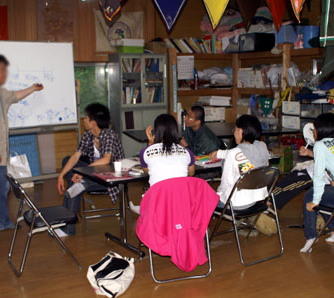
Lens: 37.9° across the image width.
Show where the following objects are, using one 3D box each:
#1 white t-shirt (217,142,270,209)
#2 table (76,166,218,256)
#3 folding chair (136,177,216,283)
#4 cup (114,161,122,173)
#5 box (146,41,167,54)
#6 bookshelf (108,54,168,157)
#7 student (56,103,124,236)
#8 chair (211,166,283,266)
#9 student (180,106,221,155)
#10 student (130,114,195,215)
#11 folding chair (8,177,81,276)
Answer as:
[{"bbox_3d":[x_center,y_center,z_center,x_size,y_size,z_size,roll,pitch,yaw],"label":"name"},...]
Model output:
[{"bbox_3d":[0.660,0.194,4.170,0.450,0.560,0.320,-7,11,-37],"label":"white t-shirt"},{"bbox_3d":[0.127,0.494,4.479,1.780,0.700,0.726,-5,8,-33],"label":"table"},{"bbox_3d":[0.060,0.551,3.699,0.475,0.770,0.500,-2,7,-13],"label":"folding chair"},{"bbox_3d":[-0.407,0.147,4.096,0.072,0.085,0.072,-1,7,0],"label":"cup"},{"bbox_3d":[-0.170,-1.598,7.700,0.270,0.200,0.250,-6,10,-30],"label":"box"},{"bbox_3d":[-0.447,-0.512,7.848,0.860,1.930,0.390,-5,8,-33],"label":"bookshelf"},{"bbox_3d":[-0.760,0.163,4.820,0.540,1.270,0.720,6,11,39],"label":"student"},{"bbox_3d":[0.657,0.504,4.056,0.460,0.765,0.490,-5,8,-31],"label":"chair"},{"bbox_3d":[0.360,0.134,5.250,0.700,1.170,0.500,-6,10,-30],"label":"student"},{"bbox_3d":[-0.030,0.287,4.170,0.500,1.200,0.700,-3,9,-12],"label":"student"},{"bbox_3d":[-0.980,0.549,3.836,0.490,0.765,0.460,-4,8,-28],"label":"folding chair"}]

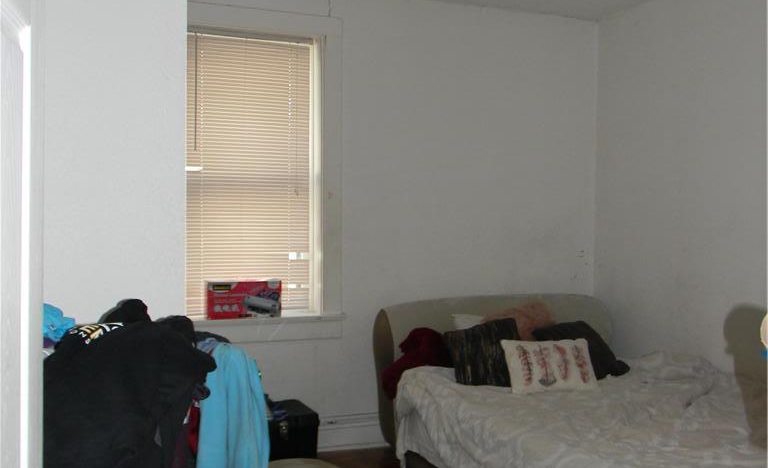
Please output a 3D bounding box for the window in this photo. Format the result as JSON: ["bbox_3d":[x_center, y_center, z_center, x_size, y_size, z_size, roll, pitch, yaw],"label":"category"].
[{"bbox_3d":[-0.796,-0.351,4.814,0.780,1.655,0.040,0,0,-23],"label":"window"}]

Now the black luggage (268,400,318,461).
[{"bbox_3d":[-0.605,1.129,4.543,0.400,0.340,0.358,0,0,-23],"label":"black luggage"}]

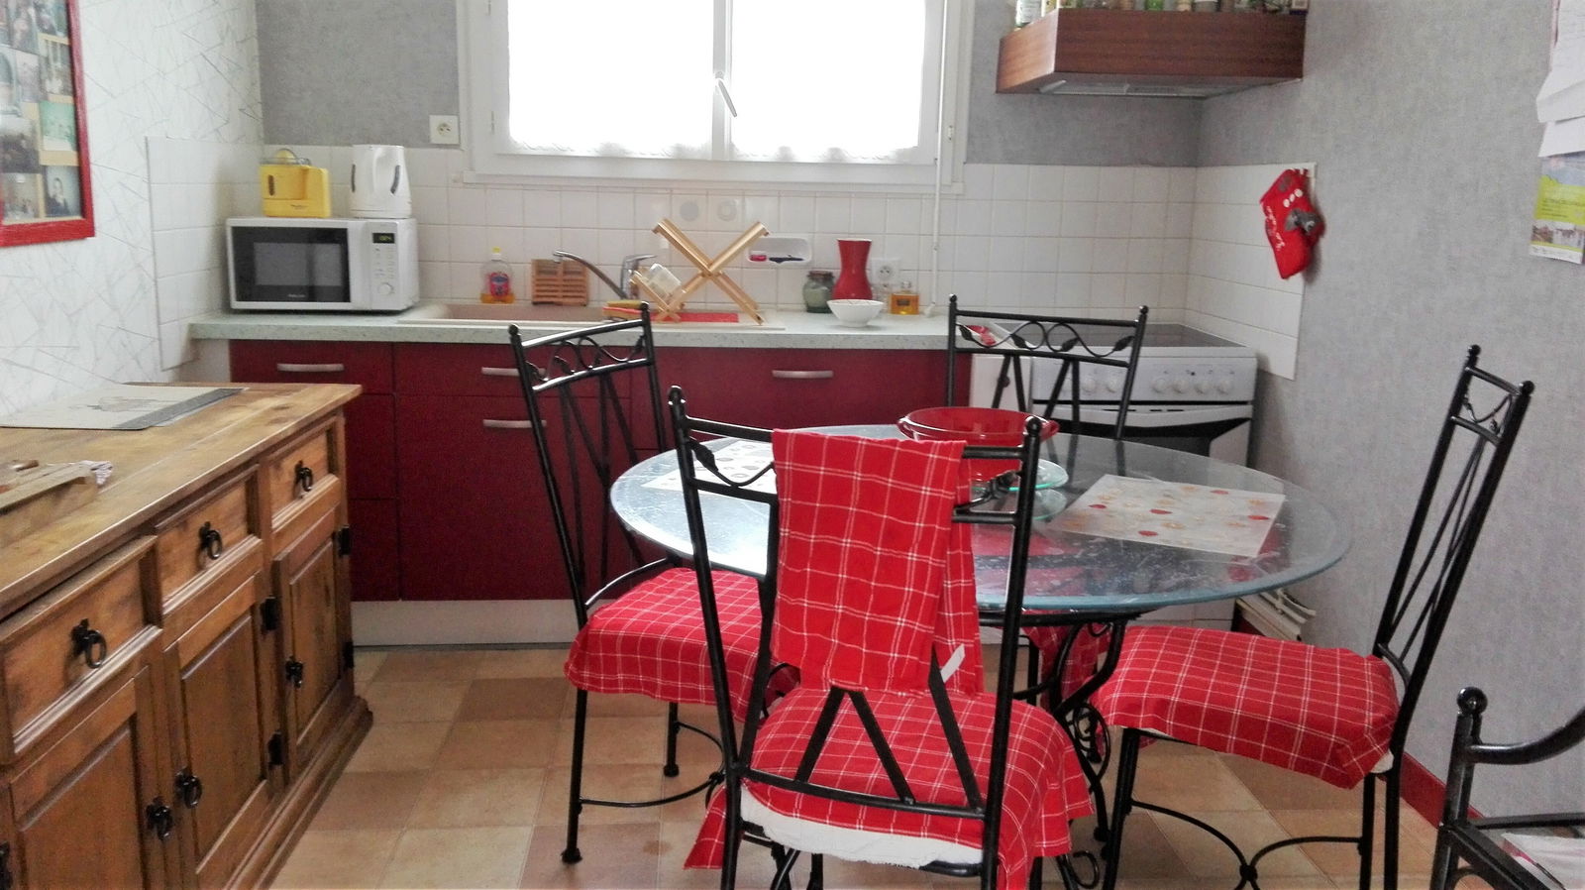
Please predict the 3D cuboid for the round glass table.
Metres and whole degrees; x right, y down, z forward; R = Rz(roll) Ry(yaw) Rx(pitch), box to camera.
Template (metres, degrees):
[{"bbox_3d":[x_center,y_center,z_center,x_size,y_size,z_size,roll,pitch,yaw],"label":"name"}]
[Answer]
[{"bbox_3d":[0.273,0.426,1.905,1.115,0.735,1.115,0,11,-4],"label":"round glass table"}]

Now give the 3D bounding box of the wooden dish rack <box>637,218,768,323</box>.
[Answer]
[{"bbox_3d":[-0.260,-0.503,3.256,0.355,0.262,0.370,0,13,-5],"label":"wooden dish rack"}]

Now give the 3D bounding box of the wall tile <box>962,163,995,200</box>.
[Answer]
[{"bbox_3d":[0.563,-0.813,3.491,0.108,0.108,0.010,0,11,-4],"label":"wall tile"}]

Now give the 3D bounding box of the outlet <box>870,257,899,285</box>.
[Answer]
[{"bbox_3d":[0.288,-0.538,3.518,0.084,0.083,0.020,0,11,-4],"label":"outlet"}]

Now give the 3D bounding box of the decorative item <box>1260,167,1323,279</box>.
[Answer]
[{"bbox_3d":[1.243,-0.557,2.842,0.059,0.259,0.227,0,12,-4],"label":"decorative item"}]

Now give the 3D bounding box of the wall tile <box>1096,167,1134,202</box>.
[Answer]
[{"bbox_3d":[1.002,-0.810,3.520,0.108,0.108,0.010,0,11,-4],"label":"wall tile"}]

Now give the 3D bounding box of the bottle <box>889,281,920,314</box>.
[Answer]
[{"bbox_3d":[0.346,-0.456,3.473,0.081,0.098,0.042,0,13,-5],"label":"bottle"}]

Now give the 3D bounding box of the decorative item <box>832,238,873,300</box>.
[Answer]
[{"bbox_3d":[0.179,-0.497,3.385,0.111,0.217,0.111,0,12,-4],"label":"decorative item"}]

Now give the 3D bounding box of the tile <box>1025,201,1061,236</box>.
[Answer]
[{"bbox_3d":[0.780,-0.704,3.527,0.108,0.108,0.010,0,11,-4],"label":"tile"}]

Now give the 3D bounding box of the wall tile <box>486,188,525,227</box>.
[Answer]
[{"bbox_3d":[-0.850,-0.702,3.357,0.107,0.107,0.012,0,12,-4],"label":"wall tile"}]

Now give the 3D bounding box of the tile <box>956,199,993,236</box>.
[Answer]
[{"bbox_3d":[0.566,-0.702,3.502,0.108,0.108,0.010,0,13,-5],"label":"tile"}]

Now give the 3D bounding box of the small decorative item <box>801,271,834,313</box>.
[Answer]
[{"bbox_3d":[0.079,-0.454,3.397,0.089,0.124,0.089,0,12,-4],"label":"small decorative item"}]

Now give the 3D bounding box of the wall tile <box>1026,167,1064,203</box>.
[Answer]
[{"bbox_3d":[0.774,-0.796,3.445,0.107,0.107,0.012,0,12,-4],"label":"wall tile"}]

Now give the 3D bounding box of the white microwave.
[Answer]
[{"bbox_3d":[-1.313,-0.514,3.220,0.430,0.248,0.315,0,13,-7],"label":"white microwave"}]

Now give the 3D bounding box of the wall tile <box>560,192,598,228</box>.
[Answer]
[{"bbox_3d":[-0.647,-0.714,3.435,0.108,0.108,0.010,0,11,-4],"label":"wall tile"}]

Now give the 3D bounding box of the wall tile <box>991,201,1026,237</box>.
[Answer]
[{"bbox_3d":[0.675,-0.701,3.511,0.108,0.108,0.010,0,13,-5],"label":"wall tile"}]

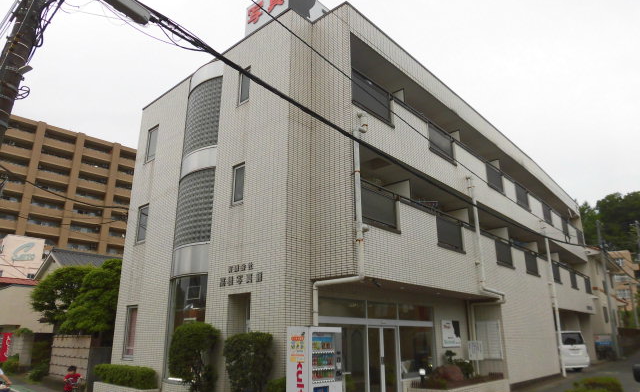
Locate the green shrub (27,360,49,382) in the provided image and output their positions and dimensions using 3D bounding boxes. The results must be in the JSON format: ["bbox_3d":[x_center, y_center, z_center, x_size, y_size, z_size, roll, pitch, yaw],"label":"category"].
[{"bbox_3d":[-11.465,7.043,17.951,0.660,0.850,0.660,-15,-23,39],"label":"green shrub"}]

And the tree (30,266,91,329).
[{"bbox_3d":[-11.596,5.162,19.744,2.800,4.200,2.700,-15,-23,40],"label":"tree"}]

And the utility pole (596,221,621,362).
[{"bbox_3d":[18.366,5.843,28.312,0.280,8.400,0.280,-15,-23,39],"label":"utility pole"}]

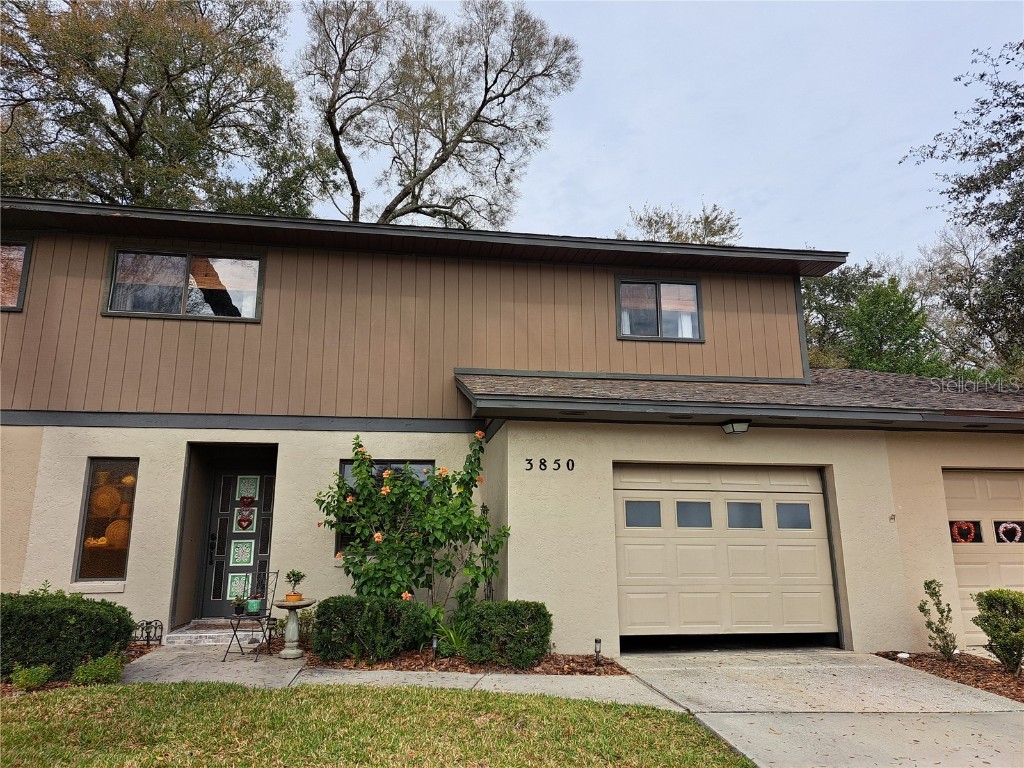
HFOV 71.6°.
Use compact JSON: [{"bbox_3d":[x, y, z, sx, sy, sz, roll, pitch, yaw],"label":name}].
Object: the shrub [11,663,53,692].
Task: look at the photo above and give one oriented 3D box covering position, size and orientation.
[{"bbox_3d":[-4.100,2.504,6.060,0.266,0.206,0.266,2,-13,-9],"label":"shrub"}]

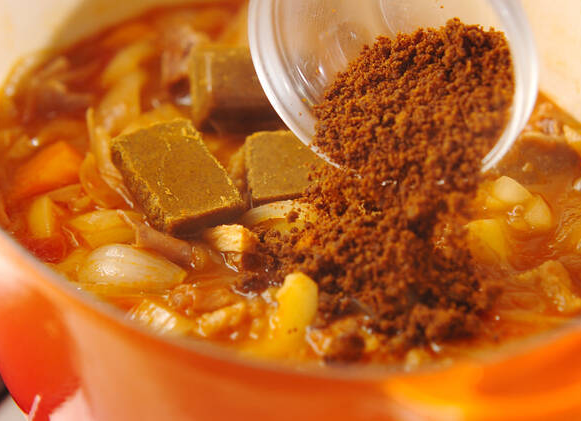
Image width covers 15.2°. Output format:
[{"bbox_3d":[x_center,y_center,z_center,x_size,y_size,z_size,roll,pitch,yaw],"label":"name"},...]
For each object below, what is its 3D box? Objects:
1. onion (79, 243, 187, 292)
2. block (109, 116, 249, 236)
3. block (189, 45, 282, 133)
[{"bbox_3d":[-0.047,0.018,0.635,0.033,0.018,0.019,6,43,-3],"label":"onion"},{"bbox_3d":[-0.035,-0.007,0.660,0.026,0.014,0.040,-15,47,-23],"label":"block"},{"bbox_3d":[-0.011,-0.036,0.695,0.041,0.014,0.027,2,43,-7],"label":"block"}]

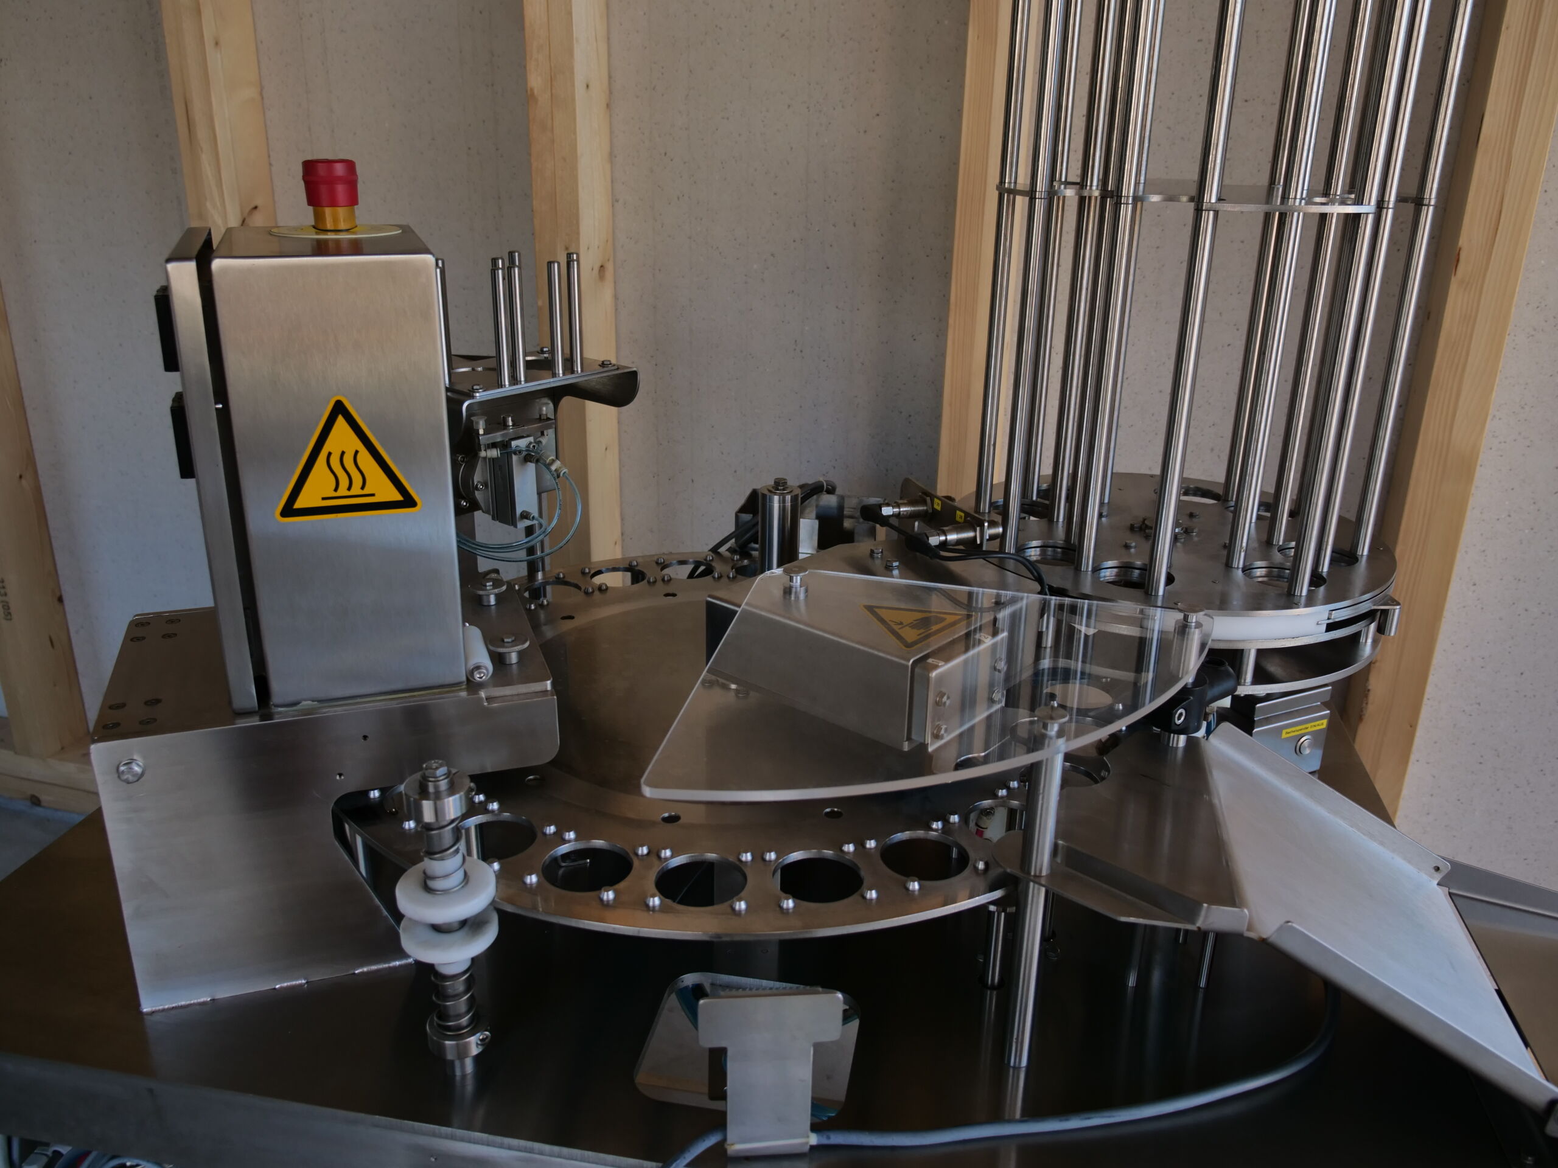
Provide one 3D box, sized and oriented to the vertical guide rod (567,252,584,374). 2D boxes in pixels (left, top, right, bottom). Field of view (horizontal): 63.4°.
[{"bbox_3d":[-0.181,-0.240,1.121,0.010,0.105,0.010,-6,22,-19],"label":"vertical guide rod"}]

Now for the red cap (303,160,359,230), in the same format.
[{"bbox_3d":[-0.316,-0.274,0.890,0.038,0.047,0.038,-6,22,-19],"label":"red cap"}]

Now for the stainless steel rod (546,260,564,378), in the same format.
[{"bbox_3d":[-0.194,-0.230,1.099,0.010,0.100,0.010,-6,22,-19],"label":"stainless steel rod"}]

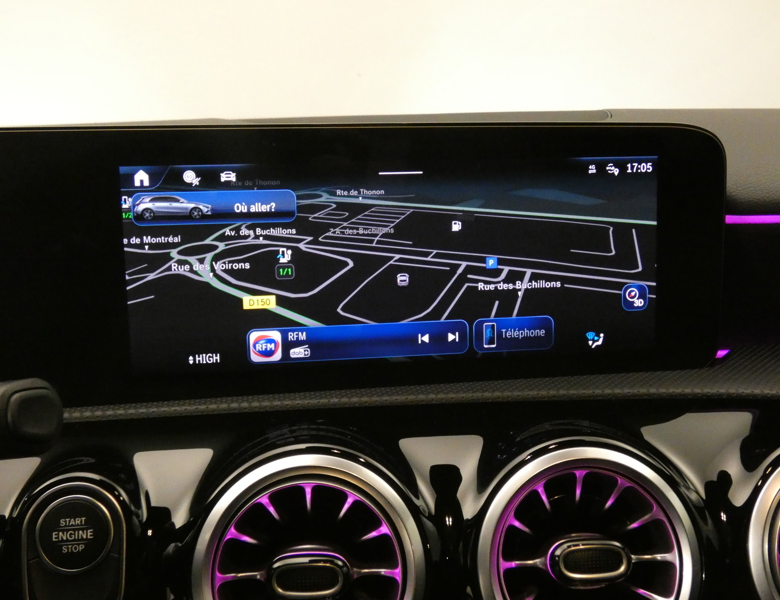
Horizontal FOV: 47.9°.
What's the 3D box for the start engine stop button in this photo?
[{"bbox_3d":[-0.133,0.098,0.372,0.032,0.032,0.010,-2,-2,-8],"label":"start engine stop button"}]

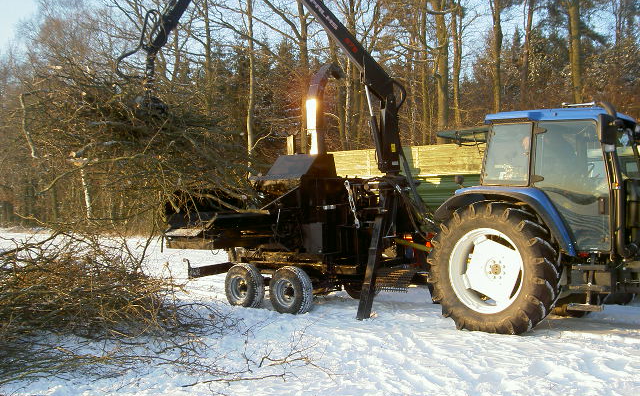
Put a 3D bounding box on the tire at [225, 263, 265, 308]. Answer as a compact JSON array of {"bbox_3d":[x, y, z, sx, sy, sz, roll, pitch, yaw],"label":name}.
[{"bbox_3d":[-1.171,1.369,11.226,0.710,0.710,0.260,0,-1,42],"label":"tire"}]

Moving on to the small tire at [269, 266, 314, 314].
[{"bbox_3d":[-0.420,1.364,10.550,0.710,0.710,0.260,0,-1,42],"label":"small tire"}]

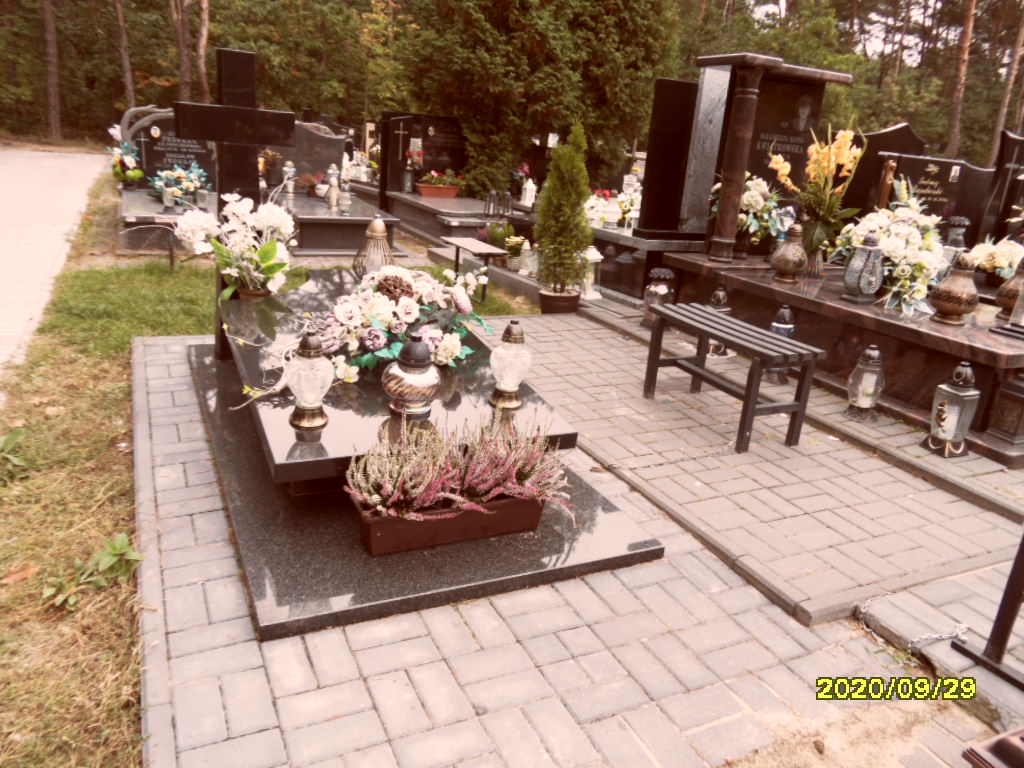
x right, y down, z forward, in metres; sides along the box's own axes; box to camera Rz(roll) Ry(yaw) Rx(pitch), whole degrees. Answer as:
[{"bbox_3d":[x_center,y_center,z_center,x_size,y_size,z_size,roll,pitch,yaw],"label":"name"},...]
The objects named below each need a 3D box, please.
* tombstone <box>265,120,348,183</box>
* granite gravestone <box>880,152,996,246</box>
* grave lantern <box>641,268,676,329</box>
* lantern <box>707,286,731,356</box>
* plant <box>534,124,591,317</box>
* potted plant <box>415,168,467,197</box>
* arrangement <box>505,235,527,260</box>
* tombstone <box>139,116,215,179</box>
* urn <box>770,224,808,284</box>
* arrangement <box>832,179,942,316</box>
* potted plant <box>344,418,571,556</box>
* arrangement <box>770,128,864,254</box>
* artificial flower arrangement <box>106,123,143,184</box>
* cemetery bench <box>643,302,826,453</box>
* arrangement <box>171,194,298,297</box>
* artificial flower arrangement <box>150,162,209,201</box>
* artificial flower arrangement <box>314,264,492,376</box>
[{"bbox_3d":[-2.618,-2.934,9.000,0.980,0.750,0.120,-2,19,-23],"label":"tombstone"},{"bbox_3d":[3.451,-1.496,5.934,1.400,0.710,0.110,-4,20,-25],"label":"granite gravestone"},{"bbox_3d":[1.091,-0.642,5.270,0.215,0.440,0.215,-3,21,-27],"label":"grave lantern"},{"bbox_3d":[1.315,-0.396,4.500,0.160,0.400,0.160,-4,19,-27],"label":"lantern"},{"bbox_3d":[0.431,-1.322,5.655,0.410,1.480,0.410,4,18,-1],"label":"plant"},{"bbox_3d":[-0.888,-2.483,8.814,0.620,0.370,0.280,-3,21,-27],"label":"potted plant"},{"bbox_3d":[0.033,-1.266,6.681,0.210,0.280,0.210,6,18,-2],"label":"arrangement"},{"bbox_3d":[-3.558,-2.488,7.597,0.800,0.750,0.120,-3,21,-27],"label":"tombstone"},{"bbox_3d":[1.681,-0.784,4.300,0.225,0.335,0.225,-4,19,-27],"label":"urn"},{"bbox_3d":[2.332,-0.858,4.397,0.540,0.670,0.500,-3,21,-27],"label":"arrangement"},{"bbox_3d":[-0.177,0.315,2.270,0.660,0.300,0.270,-4,19,-27],"label":"potted plant"},{"bbox_3d":[2.137,-1.349,4.950,0.550,0.850,0.470,-4,19,-27],"label":"arrangement"},{"bbox_3d":[-3.930,-2.322,7.229,0.380,0.620,0.350,-3,21,-27],"label":"artificial flower arrangement"},{"bbox_3d":[1.016,-0.051,3.425,0.340,0.465,0.950,-4,20,-25],"label":"cemetery bench"},{"bbox_3d":[-1.276,-0.636,3.332,0.550,0.510,0.450,-4,20,-25],"label":"arrangement"},{"bbox_3d":[-3.539,-2.134,7.554,0.600,0.380,0.340,-4,20,-25],"label":"artificial flower arrangement"},{"bbox_3d":[-0.446,-0.262,2.839,0.660,0.340,0.480,-4,19,-27],"label":"artificial flower arrangement"}]

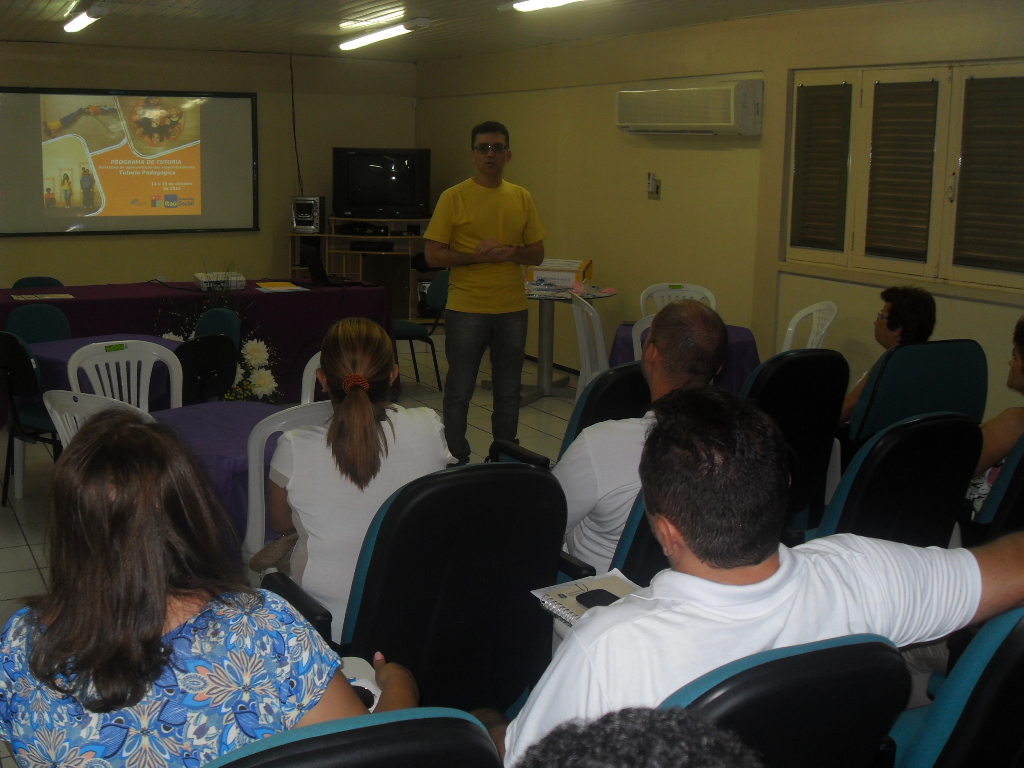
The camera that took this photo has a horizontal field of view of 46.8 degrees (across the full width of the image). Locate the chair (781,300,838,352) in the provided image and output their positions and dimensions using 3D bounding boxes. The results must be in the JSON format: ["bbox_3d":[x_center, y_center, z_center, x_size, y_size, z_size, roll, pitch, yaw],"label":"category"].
[{"bbox_3d":[1.430,-0.033,6.534,0.540,0.880,0.480,8,13,31],"label":"chair"}]

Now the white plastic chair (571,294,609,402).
[{"bbox_3d":[0.564,-0.032,6.267,0.520,0.880,0.450,-2,12,-14],"label":"white plastic chair"}]

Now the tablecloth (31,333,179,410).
[{"bbox_3d":[-1.818,0.045,5.484,0.740,0.460,0.740,11,16,43],"label":"tablecloth"}]

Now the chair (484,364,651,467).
[{"bbox_3d":[0.280,0.359,4.008,0.640,1.000,0.650,-7,14,-33],"label":"chair"}]

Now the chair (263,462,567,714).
[{"bbox_3d":[-0.217,0.608,2.749,0.640,1.000,0.650,-7,13,-32],"label":"chair"}]

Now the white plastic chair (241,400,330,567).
[{"bbox_3d":[-0.754,0.451,3.815,0.450,0.880,0.520,-9,15,-38],"label":"white plastic chair"}]

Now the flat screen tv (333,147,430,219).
[{"bbox_3d":[-1.062,-1.736,10.213,0.820,0.590,0.440,3,11,9],"label":"flat screen tv"}]

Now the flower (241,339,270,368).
[{"bbox_3d":[-1.474,-0.175,6.800,0.155,0.155,0.110,-2,11,-12],"label":"flower"}]

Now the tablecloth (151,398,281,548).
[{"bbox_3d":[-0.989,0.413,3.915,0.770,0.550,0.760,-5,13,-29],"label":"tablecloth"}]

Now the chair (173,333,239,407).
[{"bbox_3d":[-1.494,0.148,5.469,0.520,0.810,0.440,11,16,43],"label":"chair"}]

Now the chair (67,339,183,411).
[{"bbox_3d":[-1.360,0.301,4.533,0.450,0.880,0.520,-9,15,-39],"label":"chair"}]

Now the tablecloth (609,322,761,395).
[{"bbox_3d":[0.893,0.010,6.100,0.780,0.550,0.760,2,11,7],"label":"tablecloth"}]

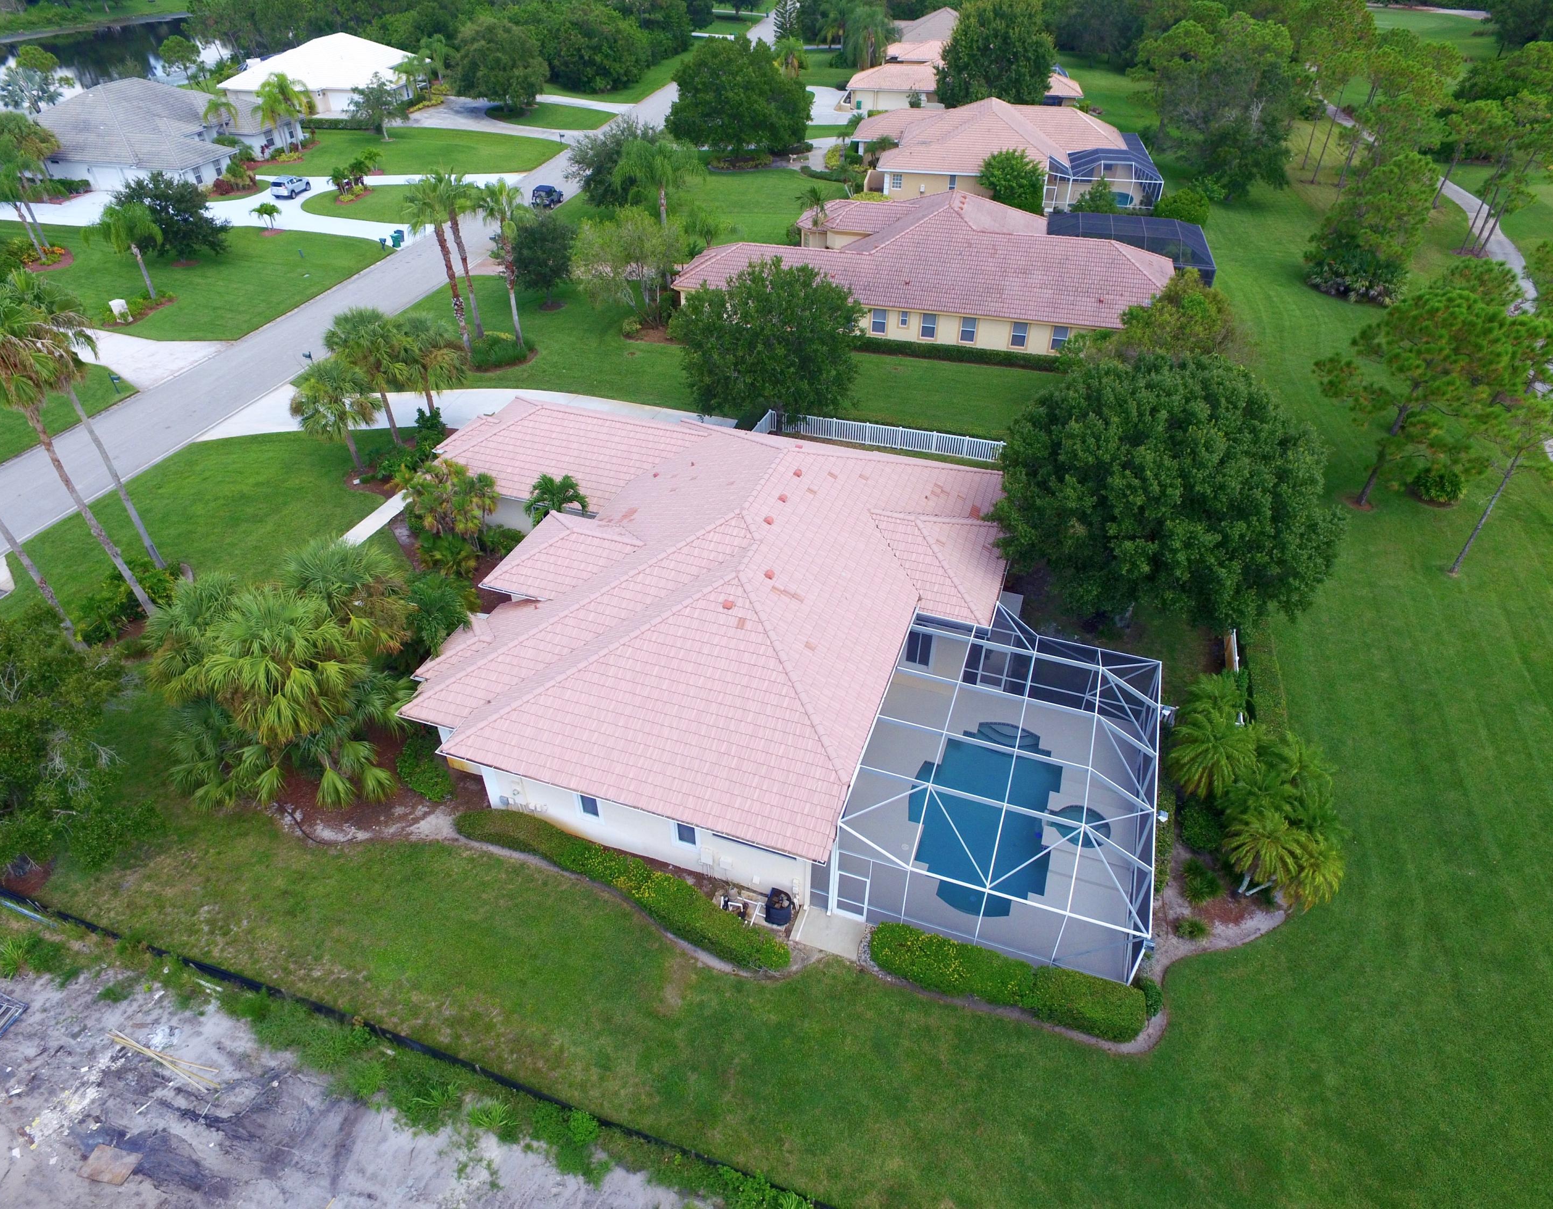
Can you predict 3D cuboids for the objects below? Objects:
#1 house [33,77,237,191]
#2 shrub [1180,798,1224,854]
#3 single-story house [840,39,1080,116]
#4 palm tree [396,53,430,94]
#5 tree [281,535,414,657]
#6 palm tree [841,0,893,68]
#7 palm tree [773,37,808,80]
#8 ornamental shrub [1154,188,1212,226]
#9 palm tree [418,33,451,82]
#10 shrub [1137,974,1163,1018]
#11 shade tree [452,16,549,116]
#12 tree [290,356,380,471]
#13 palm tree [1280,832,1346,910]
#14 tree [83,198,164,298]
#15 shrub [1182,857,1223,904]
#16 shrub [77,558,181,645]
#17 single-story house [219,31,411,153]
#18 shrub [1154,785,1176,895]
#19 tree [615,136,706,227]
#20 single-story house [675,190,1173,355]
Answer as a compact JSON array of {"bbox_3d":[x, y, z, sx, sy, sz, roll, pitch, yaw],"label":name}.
[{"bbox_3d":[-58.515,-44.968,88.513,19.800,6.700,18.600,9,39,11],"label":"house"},{"bbox_3d":[14.333,7.517,31.245,1.500,1.450,1.650,0,39,0],"label":"shrub"},{"bbox_3d":[24.277,-69.007,119.949,27.900,6.800,28.300,6,39,7],"label":"single-story house"},{"bbox_3d":[-43.859,-63.150,112.453,3.800,5.400,3.800,0,39,0],"label":"palm tree"},{"bbox_3d":[-15.179,0.335,33.805,4.360,5.850,4.360,0,38,0],"label":"tree"},{"bbox_3d":[13.831,-81.760,134.520,7.000,8.300,7.000,3,39,4],"label":"palm tree"},{"bbox_3d":[2.076,-75.519,130.549,5.000,7.000,5.000,0,39,0],"label":"palm tree"},{"bbox_3d":[32.621,-31.757,75.093,4.400,3.300,4.400,0,39,0],"label":"ornamental shrub"},{"bbox_3d":[-46.107,-73.691,126.185,4.600,5.700,4.600,-11,40,-14],"label":"palm tree"},{"bbox_3d":[9.681,10.242,24.264,0.800,0.800,0.950,0,39,0],"label":"shrub"},{"bbox_3d":[-35.801,-70.073,121.123,12.200,10.700,11.800,0,39,0],"label":"shade tree"},{"bbox_3d":[-21.249,-9.185,45.741,4.000,5.940,4.000,0,38,0],"label":"tree"},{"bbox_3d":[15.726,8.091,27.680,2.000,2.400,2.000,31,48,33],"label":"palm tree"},{"bbox_3d":[-44.462,-24.412,64.467,4.690,6.440,4.690,0,38,0],"label":"tree"},{"bbox_3d":[12.705,8.251,27.796,1.250,1.150,1.250,0,38,0],"label":"shrub"},{"bbox_3d":[-27.155,-0.324,38.647,2.300,1.400,4.600,12,40,15],"label":"shrub"},{"bbox_3d":[-57.434,-70.092,121.366,22.000,7.500,22.000,5,39,5],"label":"single-story house"},{"bbox_3d":[13.160,7.872,31.404,0.550,0.700,4.300,12,40,15],"label":"shrub"},{"bbox_3d":[-8.390,-28.809,69.379,6.400,10.700,6.200,0,39,0],"label":"tree"},{"bbox_3d":[12.332,-26.533,69.236,34.900,7.100,22.900,9,40,11],"label":"single-story house"}]

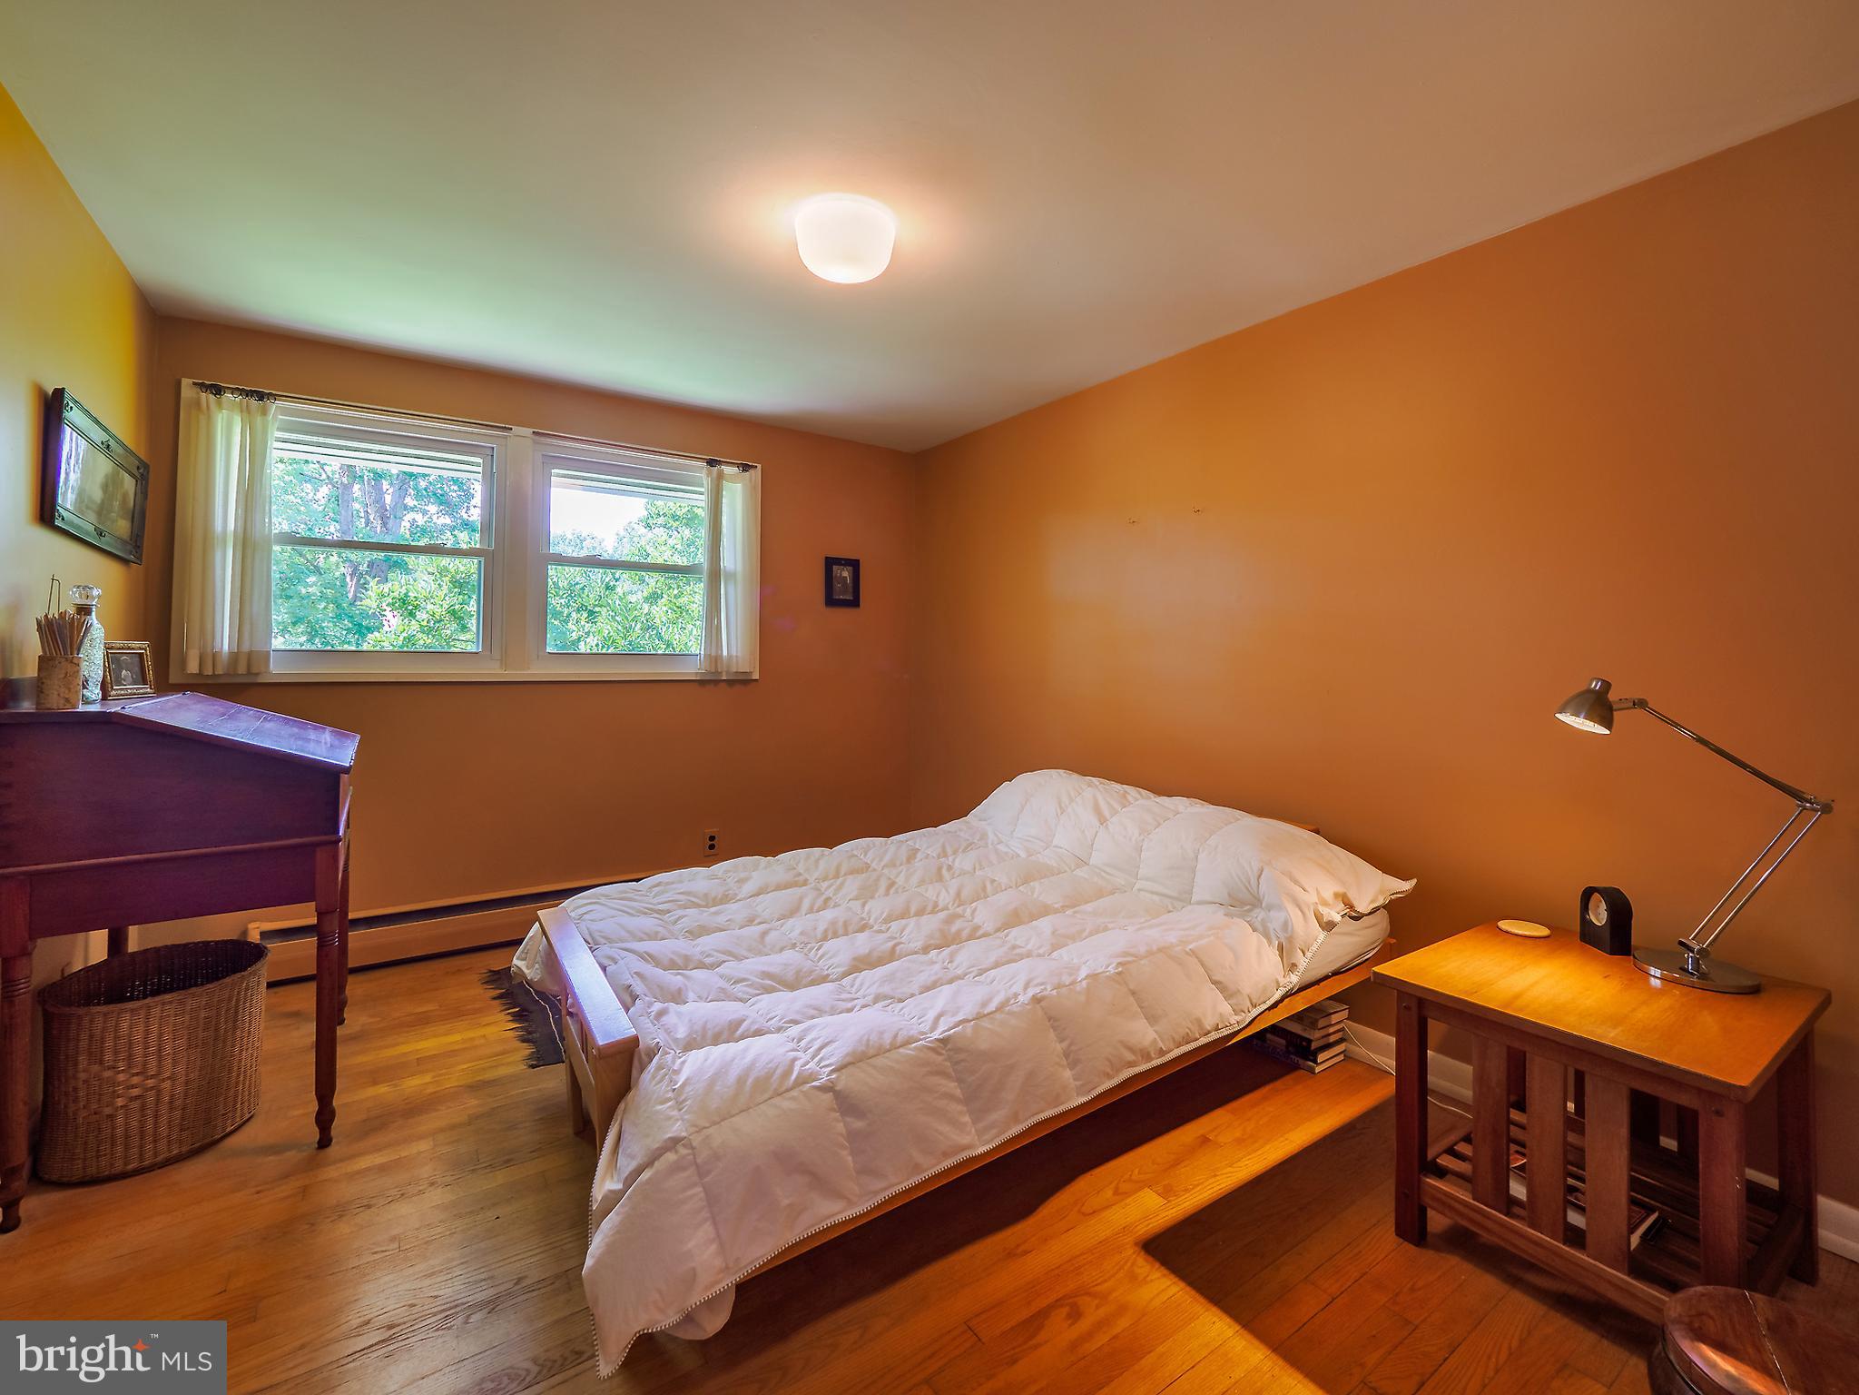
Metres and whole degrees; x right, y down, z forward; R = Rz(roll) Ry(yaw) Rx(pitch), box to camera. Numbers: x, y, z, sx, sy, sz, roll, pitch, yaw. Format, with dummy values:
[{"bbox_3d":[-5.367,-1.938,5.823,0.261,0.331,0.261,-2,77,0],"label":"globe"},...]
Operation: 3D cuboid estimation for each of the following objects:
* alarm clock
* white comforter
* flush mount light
[{"bbox_3d":[1.592,0.520,1.769,0.050,0.140,0.100,0,1,8],"label":"alarm clock"},{"bbox_3d":[0.075,0.601,2.134,2.193,0.500,1.518,-1,1,-34],"label":"white comforter"},{"bbox_3d":[-0.239,-1.234,2.086,0.282,0.151,0.282,0,1,0],"label":"flush mount light"}]

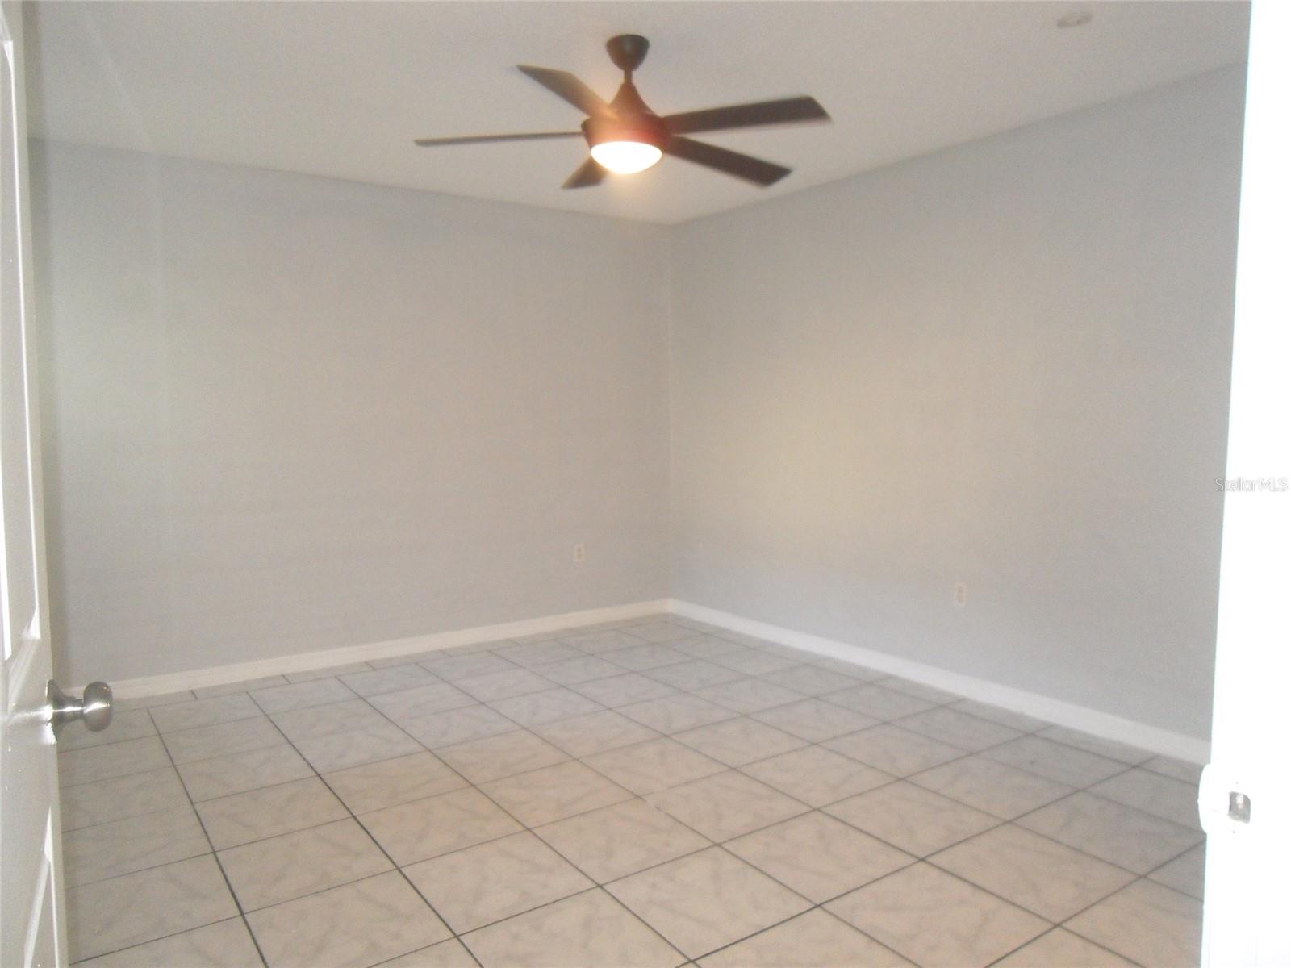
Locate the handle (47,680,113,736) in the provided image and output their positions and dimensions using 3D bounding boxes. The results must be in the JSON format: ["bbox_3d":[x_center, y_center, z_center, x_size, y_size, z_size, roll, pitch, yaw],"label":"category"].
[{"bbox_3d":[-0.619,0.246,0.984,0.057,0.064,0.064,-3,5,-29],"label":"handle"}]

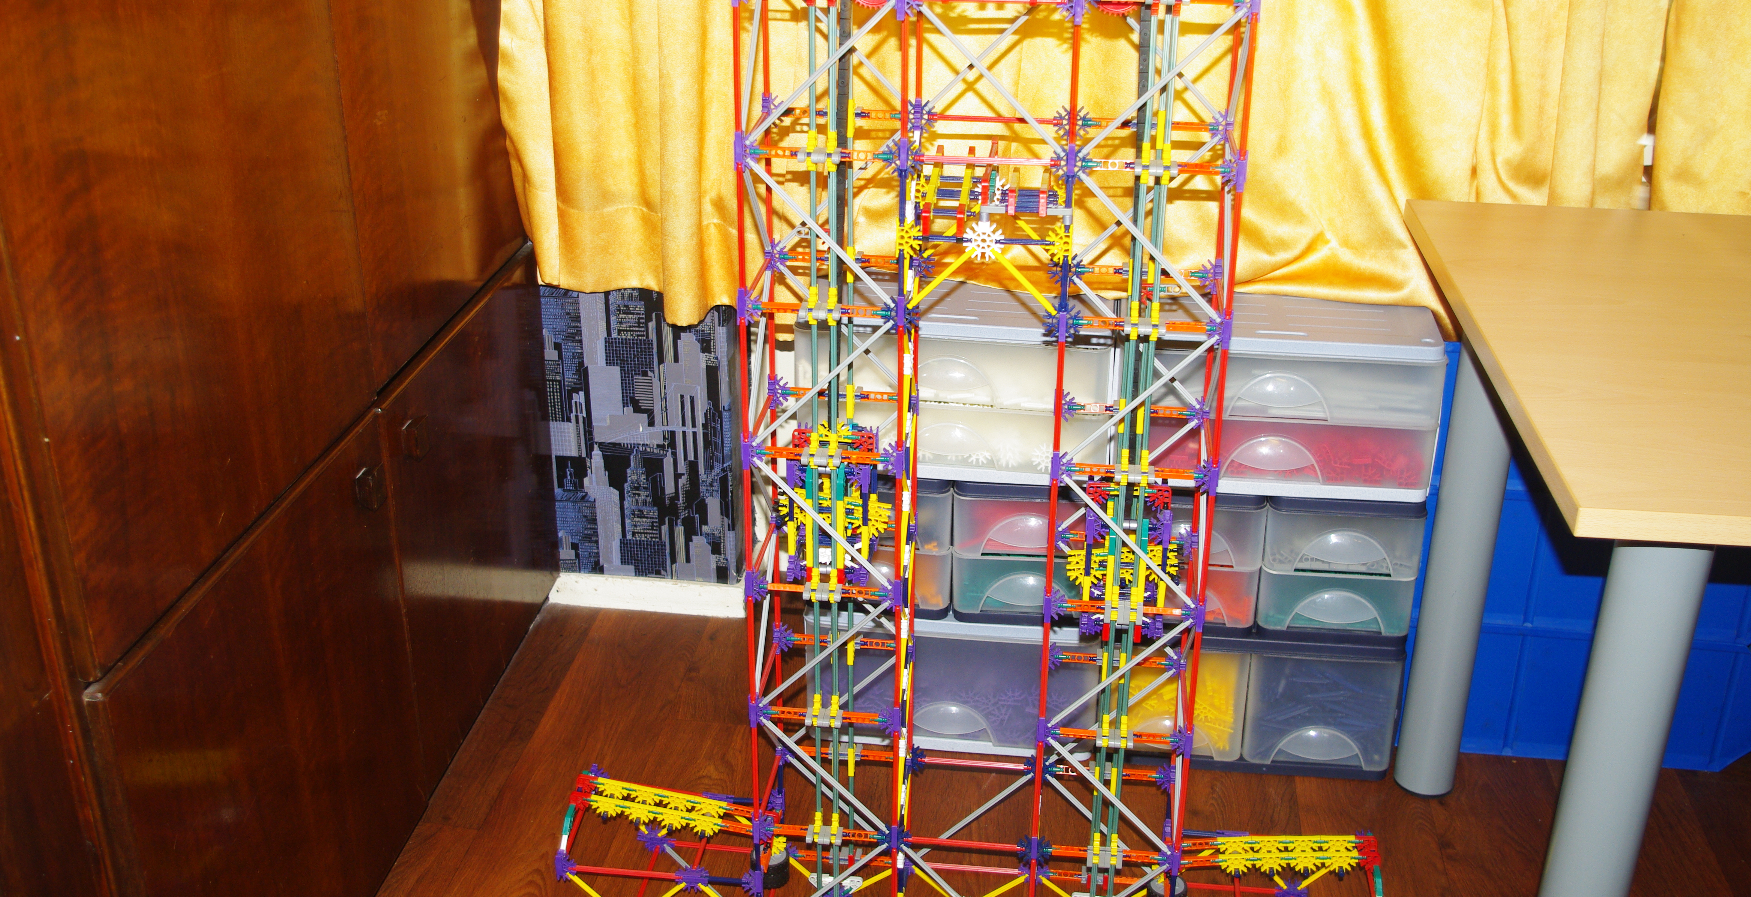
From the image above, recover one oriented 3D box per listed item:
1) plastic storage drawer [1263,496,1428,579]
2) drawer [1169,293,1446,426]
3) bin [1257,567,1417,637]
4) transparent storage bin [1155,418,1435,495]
[{"bbox_3d":[0.593,0.053,2.161,0.192,0.104,0.272,3,24,6],"label":"plastic storage drawer"},{"bbox_3d":[0.499,-0.135,2.090,0.375,0.104,0.272,3,24,6],"label":"drawer"},{"bbox_3d":[0.593,0.135,2.198,0.191,0.079,0.272,3,24,6],"label":"bin"},{"bbox_3d":[0.500,-0.048,2.128,0.372,0.088,0.272,3,24,6],"label":"transparent storage bin"}]

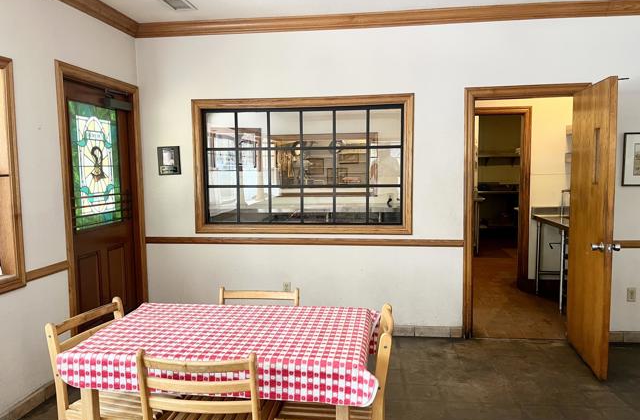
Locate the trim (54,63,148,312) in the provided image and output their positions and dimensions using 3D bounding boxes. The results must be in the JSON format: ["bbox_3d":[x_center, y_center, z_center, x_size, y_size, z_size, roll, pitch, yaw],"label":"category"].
[{"bbox_3d":[-1.699,0.060,3.861,0.070,2.225,1.130,0,5,7],"label":"trim"}]

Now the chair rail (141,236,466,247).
[{"bbox_3d":[-0.189,0.289,4.258,2.844,0.060,0.025,0,5,7],"label":"chair rail"}]

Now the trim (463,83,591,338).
[{"bbox_3d":[1.712,0.047,4.025,0.984,2.131,0.070,0,5,7],"label":"trim"}]

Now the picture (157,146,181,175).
[{"bbox_3d":[-1.359,-0.441,4.333,0.212,0.253,0.020,0,5,7],"label":"picture"}]

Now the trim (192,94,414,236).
[{"bbox_3d":[-0.167,-0.381,4.211,1.940,1.198,0.065,0,5,7],"label":"trim"}]

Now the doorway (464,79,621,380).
[{"bbox_3d":[1.665,0.084,3.640,0.984,2.131,0.860,0,5,7],"label":"doorway"}]

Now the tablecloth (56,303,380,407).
[{"bbox_3d":[-0.377,0.621,2.240,1.325,0.155,0.800,0,5,7],"label":"tablecloth"}]

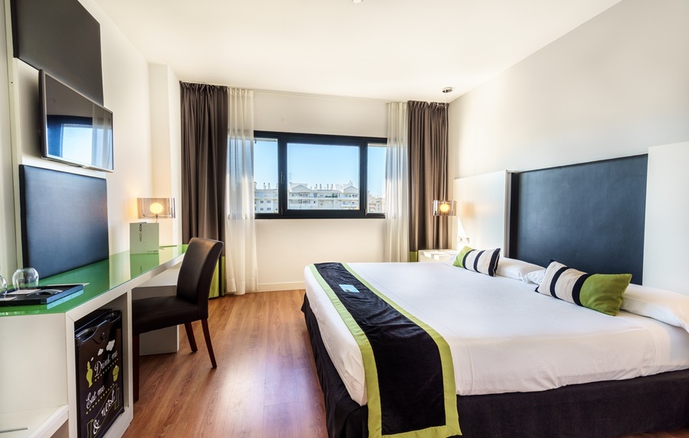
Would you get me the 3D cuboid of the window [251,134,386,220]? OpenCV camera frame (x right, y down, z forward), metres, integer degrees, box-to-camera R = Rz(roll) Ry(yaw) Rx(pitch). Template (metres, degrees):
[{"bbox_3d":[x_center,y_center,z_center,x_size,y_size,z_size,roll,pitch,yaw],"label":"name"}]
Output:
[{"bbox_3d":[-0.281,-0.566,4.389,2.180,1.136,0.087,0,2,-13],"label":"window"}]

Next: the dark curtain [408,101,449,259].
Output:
[{"bbox_3d":[1.179,-0.348,4.548,0.615,2.523,0.142,0,2,-13],"label":"dark curtain"}]

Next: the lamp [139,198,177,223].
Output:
[{"bbox_3d":[-1.562,0.044,2.723,0.284,0.442,0.284,0,2,-13],"label":"lamp"}]

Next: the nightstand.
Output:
[{"bbox_3d":[1.278,0.683,4.059,0.523,0.529,0.545,0,2,-13],"label":"nightstand"}]

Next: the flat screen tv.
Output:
[{"bbox_3d":[-1.519,-0.510,1.880,0.046,0.391,0.691,0,2,-13],"label":"flat screen tv"}]

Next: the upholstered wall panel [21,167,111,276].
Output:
[{"bbox_3d":[-1.585,0.017,1.889,0.037,0.555,0.786,0,2,-13],"label":"upholstered wall panel"}]

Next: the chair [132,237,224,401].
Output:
[{"bbox_3d":[-1.154,0.581,2.132,0.447,0.867,0.618,2,3,40],"label":"chair"}]

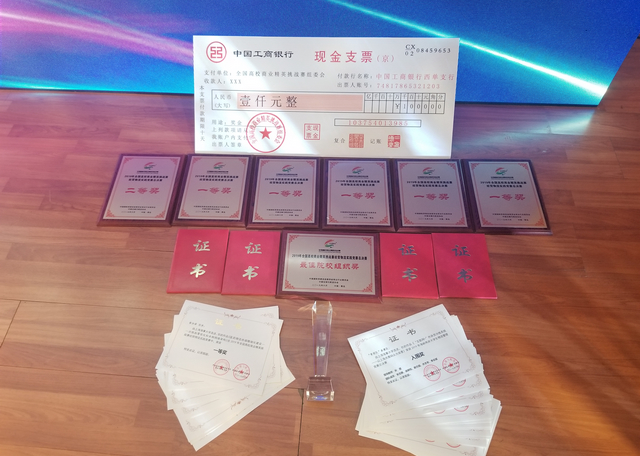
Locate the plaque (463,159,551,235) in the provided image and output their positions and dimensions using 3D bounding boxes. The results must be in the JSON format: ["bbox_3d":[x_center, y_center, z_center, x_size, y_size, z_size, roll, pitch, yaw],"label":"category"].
[{"bbox_3d":[0.613,-0.111,1.589,0.239,0.017,0.305,1,56,2],"label":"plaque"}]

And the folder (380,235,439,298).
[{"bbox_3d":[0.266,0.109,1.454,0.162,0.008,0.221,1,56,2],"label":"folder"}]

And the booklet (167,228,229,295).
[{"bbox_3d":[-0.371,0.098,1.472,0.162,0.008,0.221,-1,56,0],"label":"booklet"}]

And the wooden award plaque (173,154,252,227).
[{"bbox_3d":[-0.355,-0.136,1.622,0.239,0.017,0.305,1,56,2],"label":"wooden award plaque"}]

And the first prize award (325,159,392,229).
[{"bbox_3d":[0.127,-0.118,1.602,0.239,0.017,0.305,1,56,2],"label":"first prize award"}]

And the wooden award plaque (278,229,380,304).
[{"bbox_3d":[0.029,0.108,1.454,0.305,0.017,0.239,2,56,2],"label":"wooden award plaque"}]

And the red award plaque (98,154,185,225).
[{"bbox_3d":[-0.596,-0.136,1.626,0.239,0.017,0.305,1,56,1],"label":"red award plaque"}]

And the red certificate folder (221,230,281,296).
[{"bbox_3d":[-0.206,0.103,1.466,0.162,0.008,0.221,1,56,1],"label":"red certificate folder"}]

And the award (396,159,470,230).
[{"bbox_3d":[0.368,-0.114,1.596,0.239,0.017,0.305,1,56,2],"label":"award"}]

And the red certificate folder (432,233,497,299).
[{"bbox_3d":[0.432,0.110,1.451,0.162,0.008,0.221,1,56,2],"label":"red certificate folder"}]

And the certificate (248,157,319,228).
[{"bbox_3d":[-0.114,-0.125,1.611,0.239,0.017,0.305,0,56,1],"label":"certificate"}]

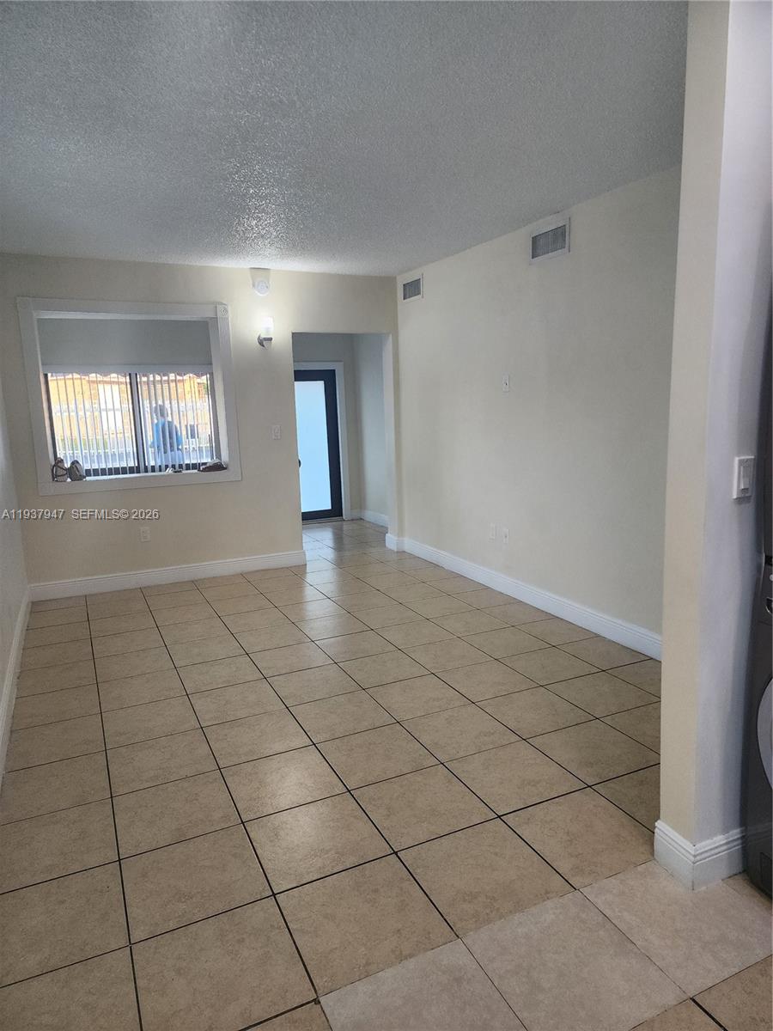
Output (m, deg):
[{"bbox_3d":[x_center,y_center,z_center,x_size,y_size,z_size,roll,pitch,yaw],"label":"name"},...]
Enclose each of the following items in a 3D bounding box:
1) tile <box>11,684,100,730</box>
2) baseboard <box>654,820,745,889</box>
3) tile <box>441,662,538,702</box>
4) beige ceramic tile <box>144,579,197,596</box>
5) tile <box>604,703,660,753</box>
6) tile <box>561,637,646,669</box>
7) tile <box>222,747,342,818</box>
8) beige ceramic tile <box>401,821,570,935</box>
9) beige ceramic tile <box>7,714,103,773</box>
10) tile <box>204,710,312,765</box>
[{"bbox_3d":[-1.736,1.009,3.618,0.411,0.010,0.420,-7,11,-24],"label":"tile"},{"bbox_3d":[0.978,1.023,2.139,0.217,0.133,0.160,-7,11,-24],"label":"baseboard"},{"bbox_3d":[0.525,0.860,3.568,0.403,0.010,0.398,-7,11,-24],"label":"tile"},{"bbox_3d":[-1.829,0.621,5.755,0.417,0.010,0.322,-7,11,-24],"label":"beige ceramic tile"},{"bbox_3d":[1.287,0.969,3.139,0.420,0.010,0.420,-7,11,-24],"label":"tile"},{"bbox_3d":[1.230,0.771,3.872,0.352,0.010,0.401,-7,11,-24],"label":"tile"},{"bbox_3d":[-0.416,1.053,2.719,0.406,0.010,0.406,-7,11,-24],"label":"tile"},{"bbox_3d":[0.312,1.165,2.235,0.420,0.010,0.420,-7,11,-24],"label":"beige ceramic tile"},{"bbox_3d":[-1.501,1.029,3.118,0.406,0.010,0.406,-7,11,-24],"label":"beige ceramic tile"},{"bbox_3d":[-0.588,0.997,3.085,0.406,0.010,0.406,-7,11,-24],"label":"tile"}]

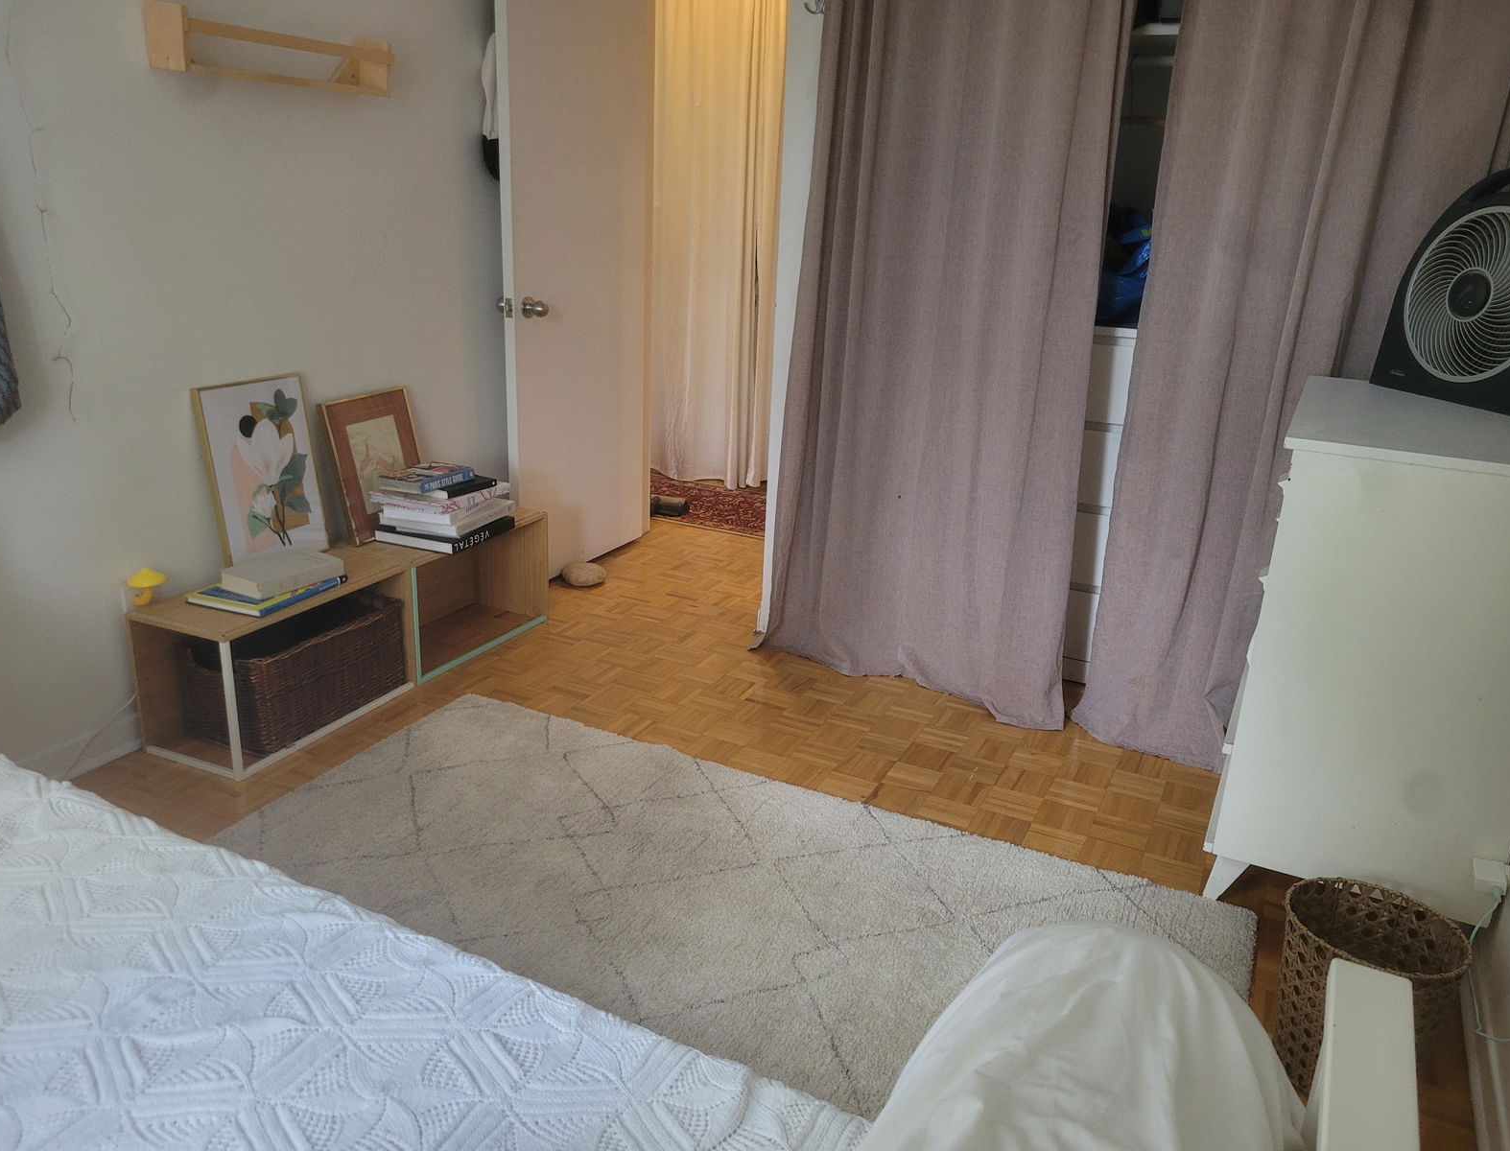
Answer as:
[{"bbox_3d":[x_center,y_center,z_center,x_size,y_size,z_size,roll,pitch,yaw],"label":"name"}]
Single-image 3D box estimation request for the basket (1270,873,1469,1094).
[{"bbox_3d":[0.956,0.675,1.831,0.258,0.280,0.258,11,20,24],"label":"basket"}]

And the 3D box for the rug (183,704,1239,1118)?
[{"bbox_3d":[-0.178,0.678,2.085,1.945,0.020,1.330,11,20,24],"label":"rug"}]

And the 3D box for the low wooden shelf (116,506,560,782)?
[{"bbox_3d":[-1.034,0.115,3.111,0.298,0.345,1.195,11,20,23],"label":"low wooden shelf"}]

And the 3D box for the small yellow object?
[{"bbox_3d":[-1.384,0.027,2.627,0.092,0.092,0.092,11,20,24],"label":"small yellow object"}]

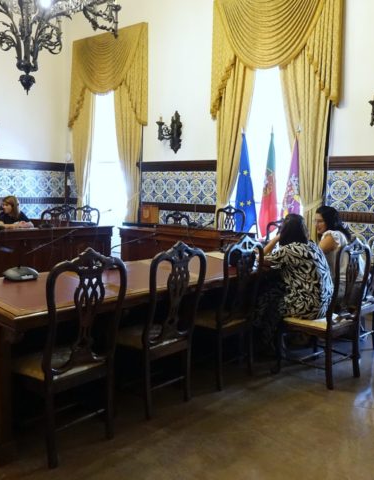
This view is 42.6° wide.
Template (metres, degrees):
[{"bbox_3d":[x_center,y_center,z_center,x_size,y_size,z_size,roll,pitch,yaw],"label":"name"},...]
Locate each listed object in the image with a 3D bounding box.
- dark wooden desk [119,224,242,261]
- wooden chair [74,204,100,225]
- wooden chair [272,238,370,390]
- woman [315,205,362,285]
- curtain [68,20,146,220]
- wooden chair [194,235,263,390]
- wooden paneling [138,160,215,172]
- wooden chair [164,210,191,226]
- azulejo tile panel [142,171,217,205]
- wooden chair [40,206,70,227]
[{"bbox_3d":[-0.041,0.309,6.431,1.650,0.840,0.800,7,8,41],"label":"dark wooden desk"},{"bbox_3d":[-1.508,-0.013,8.077,0.550,1.085,0.510,7,8,40],"label":"wooden chair"},{"bbox_3d":[1.057,0.512,3.704,0.510,1.085,0.550,-4,8,-44],"label":"wooden chair"},{"bbox_3d":[1.309,0.337,4.369,0.740,1.280,0.500,6,8,38],"label":"woman"},{"bbox_3d":[-1.609,-1.778,9.418,2.120,4.310,0.250,7,8,40],"label":"curtain"},{"bbox_3d":[0.231,0.496,3.650,0.550,1.085,0.510,7,8,42],"label":"wooden chair"},{"bbox_3d":[-0.207,-1.284,8.361,1.820,0.185,0.080,7,8,40],"label":"wooden paneling"},{"bbox_3d":[-0.319,0.120,7.017,0.540,1.080,0.580,7,8,41],"label":"wooden chair"},{"bbox_3d":[-0.181,-0.916,8.402,1.770,0.556,0.040,7,8,40],"label":"azulejo tile panel"},{"bbox_3d":[-1.841,0.066,7.179,0.580,1.080,0.540,7,8,42],"label":"wooden chair"}]

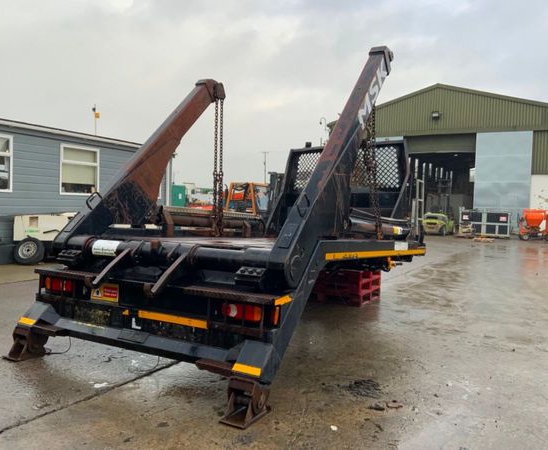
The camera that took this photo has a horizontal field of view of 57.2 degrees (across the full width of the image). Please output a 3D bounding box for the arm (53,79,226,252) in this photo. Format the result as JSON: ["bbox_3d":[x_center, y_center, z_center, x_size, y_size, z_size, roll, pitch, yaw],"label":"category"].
[{"bbox_3d":[-1.327,-0.677,5.774,0.220,0.690,3.240,2,46,30],"label":"arm"}]

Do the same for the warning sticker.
[{"bbox_3d":[-1.424,0.577,4.236,0.325,0.150,0.010,2,-1,30],"label":"warning sticker"}]

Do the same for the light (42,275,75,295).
[{"bbox_3d":[-1.915,0.536,4.489,0.330,0.112,0.060,2,-1,30],"label":"light"}]

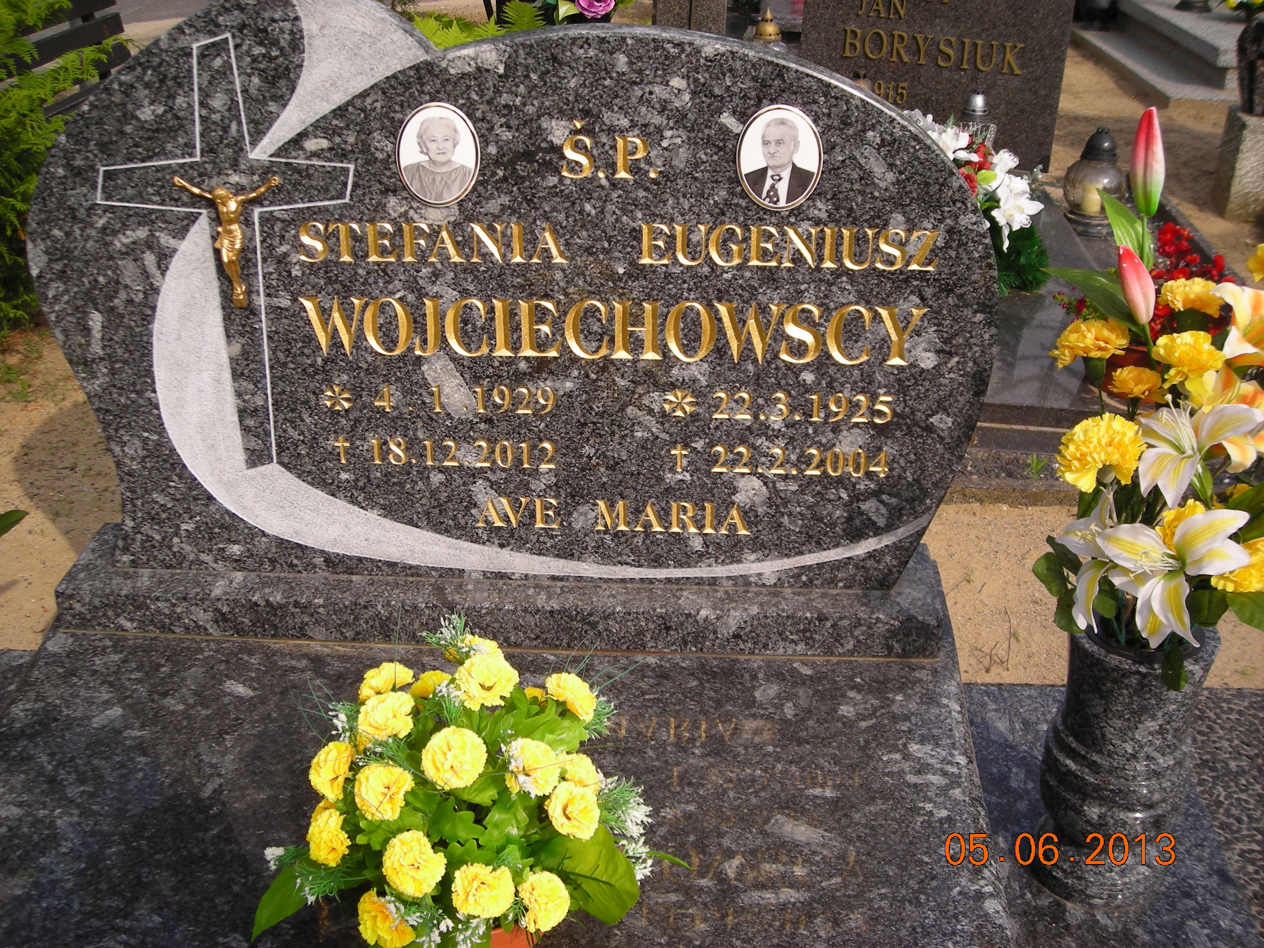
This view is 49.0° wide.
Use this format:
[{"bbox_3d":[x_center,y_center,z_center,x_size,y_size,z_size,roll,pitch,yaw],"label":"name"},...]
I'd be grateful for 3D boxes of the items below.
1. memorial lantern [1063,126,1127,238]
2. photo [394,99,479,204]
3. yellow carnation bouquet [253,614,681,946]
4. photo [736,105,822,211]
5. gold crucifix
[{"bbox_3d":[1.118,-0.705,3.340,0.150,0.243,0.150,1,26,3],"label":"memorial lantern"},{"bbox_3d":[-0.183,-0.299,1.308,0.080,0.100,0.011,1,25,3],"label":"photo"},{"bbox_3d":[-0.116,0.262,1.023,0.290,0.285,0.260,1,26,3],"label":"yellow carnation bouquet"},{"bbox_3d":[0.138,-0.292,1.290,0.080,0.100,0.011,1,25,3],"label":"photo"},{"bbox_3d":[-0.391,-0.222,1.349,0.103,0.126,0.026,1,25,3],"label":"gold crucifix"}]

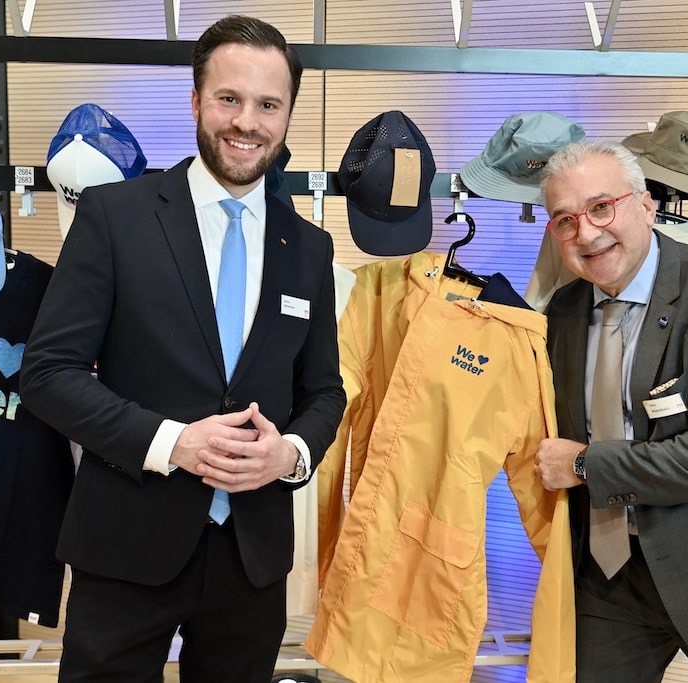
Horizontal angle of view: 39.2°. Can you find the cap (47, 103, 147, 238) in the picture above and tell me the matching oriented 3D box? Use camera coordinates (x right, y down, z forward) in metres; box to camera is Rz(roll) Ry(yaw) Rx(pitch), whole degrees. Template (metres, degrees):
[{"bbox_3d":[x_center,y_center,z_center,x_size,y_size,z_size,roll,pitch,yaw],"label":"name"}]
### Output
[{"bbox_3d":[-0.490,-0.333,1.867,0.190,0.280,0.140,6,-15,9],"label":"cap"}]

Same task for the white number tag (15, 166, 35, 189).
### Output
[{"bbox_3d":[-0.638,-0.330,1.935,0.038,0.037,0.004,0,7,-5],"label":"white number tag"}]

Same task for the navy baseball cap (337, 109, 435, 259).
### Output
[{"bbox_3d":[0.092,-0.326,1.905,0.193,0.283,0.145,-1,-12,-1],"label":"navy baseball cap"}]

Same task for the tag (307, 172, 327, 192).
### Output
[{"bbox_3d":[-0.053,-0.328,1.987,0.038,0.037,0.004,0,7,-5],"label":"tag"}]

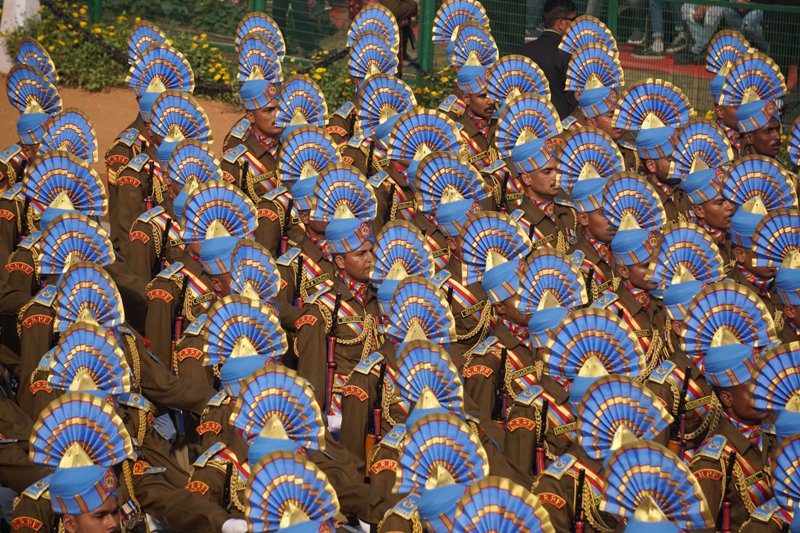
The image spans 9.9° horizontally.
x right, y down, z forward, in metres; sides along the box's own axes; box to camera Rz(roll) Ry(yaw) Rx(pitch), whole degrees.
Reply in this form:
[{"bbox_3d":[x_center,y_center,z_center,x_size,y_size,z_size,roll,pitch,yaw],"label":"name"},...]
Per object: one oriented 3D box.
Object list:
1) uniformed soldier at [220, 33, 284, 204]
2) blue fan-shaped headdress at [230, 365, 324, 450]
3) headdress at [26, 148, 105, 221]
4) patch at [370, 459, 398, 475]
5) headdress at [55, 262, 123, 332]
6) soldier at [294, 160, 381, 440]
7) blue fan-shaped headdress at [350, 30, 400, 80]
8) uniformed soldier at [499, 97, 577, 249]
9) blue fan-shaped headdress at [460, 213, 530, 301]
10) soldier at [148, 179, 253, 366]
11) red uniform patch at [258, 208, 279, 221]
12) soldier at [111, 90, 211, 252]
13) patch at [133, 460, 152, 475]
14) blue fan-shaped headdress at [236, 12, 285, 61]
[{"bbox_3d":[-0.740,-0.245,24.768,0.520,1.980,0.560,10,14,42],"label":"uniformed soldier"},{"bbox_3d":[-0.427,0.490,16.025,0.380,0.270,0.120,-10,15,-44],"label":"blue fan-shaped headdress"},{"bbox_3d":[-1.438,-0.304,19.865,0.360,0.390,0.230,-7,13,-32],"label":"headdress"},{"bbox_3d":[-0.063,0.738,16.959,0.115,0.055,0.020,6,13,29],"label":"patch"},{"bbox_3d":[-1.209,0.121,17.901,0.120,0.270,0.380,9,14,41],"label":"headdress"},{"bbox_3d":[-0.215,0.547,19.803,0.520,2.000,0.460,-9,14,-40],"label":"soldier"},{"bbox_3d":[-0.135,-1.008,23.499,0.360,0.390,0.230,-10,15,-42],"label":"blue fan-shaped headdress"},{"bbox_3d":[0.650,0.163,22.543,0.560,1.980,0.520,-10,15,-44],"label":"uniformed soldier"},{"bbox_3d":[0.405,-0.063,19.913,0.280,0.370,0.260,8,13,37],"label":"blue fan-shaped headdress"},{"bbox_3d":[-0.807,0.667,20.713,0.500,2.000,0.580,9,14,41],"label":"soldier"},{"bbox_3d":[-0.690,-0.271,23.938,0.115,0.055,0.020,6,2,31],"label":"red uniform patch"},{"bbox_3d":[-1.063,0.155,21.782,0.520,2.000,0.460,-9,14,-40],"label":"soldier"},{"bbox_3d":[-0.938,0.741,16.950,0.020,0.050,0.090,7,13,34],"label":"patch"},{"bbox_3d":[-0.782,-1.282,25.700,0.120,0.270,0.380,9,14,41],"label":"blue fan-shaped headdress"}]

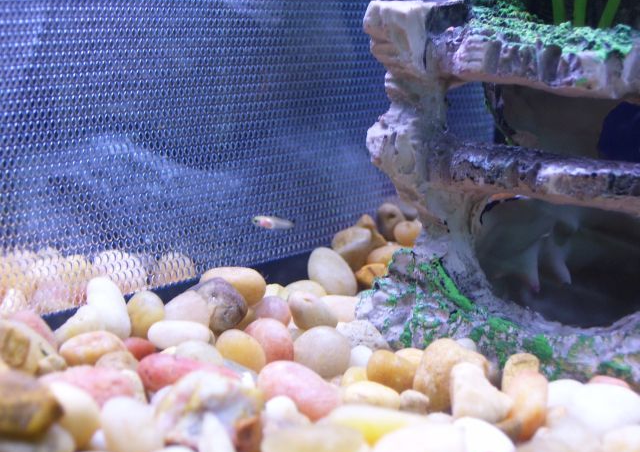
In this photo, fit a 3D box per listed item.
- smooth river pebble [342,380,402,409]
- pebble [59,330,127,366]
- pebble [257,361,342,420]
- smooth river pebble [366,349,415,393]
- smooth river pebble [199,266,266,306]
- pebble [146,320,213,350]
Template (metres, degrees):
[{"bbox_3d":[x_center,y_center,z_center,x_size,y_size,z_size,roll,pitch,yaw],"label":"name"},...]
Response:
[{"bbox_3d":[0.014,0.047,0.362,0.017,0.009,0.012,4,11,9],"label":"smooth river pebble"},{"bbox_3d":[-0.071,0.038,0.405,0.021,0.011,0.015,-4,10,5],"label":"pebble"},{"bbox_3d":[-0.006,0.046,0.362,0.027,0.012,0.015,22,17,15],"label":"pebble"},{"bbox_3d":[0.022,0.043,0.385,0.017,0.012,0.015,15,12,7],"label":"smooth river pebble"},{"bbox_3d":[-0.032,0.023,0.475,0.025,0.013,0.017,12,12,8],"label":"smooth river pebble"},{"bbox_3d":[-0.046,0.035,0.420,0.022,0.009,0.013,0,10,5],"label":"pebble"}]

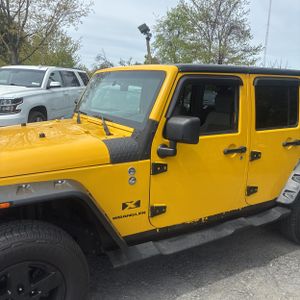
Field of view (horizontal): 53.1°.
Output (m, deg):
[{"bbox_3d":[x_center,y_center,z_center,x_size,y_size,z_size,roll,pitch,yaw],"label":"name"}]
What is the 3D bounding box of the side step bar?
[{"bbox_3d":[0.522,0.696,2.560,1.795,0.085,0.165,-6,13,-27],"label":"side step bar"}]

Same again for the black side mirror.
[{"bbox_3d":[0.196,-0.090,2.139,0.215,0.295,0.250,-6,13,-27],"label":"black side mirror"}]

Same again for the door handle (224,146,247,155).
[{"bbox_3d":[0.722,0.003,2.551,0.233,0.043,0.050,-6,13,-27],"label":"door handle"}]

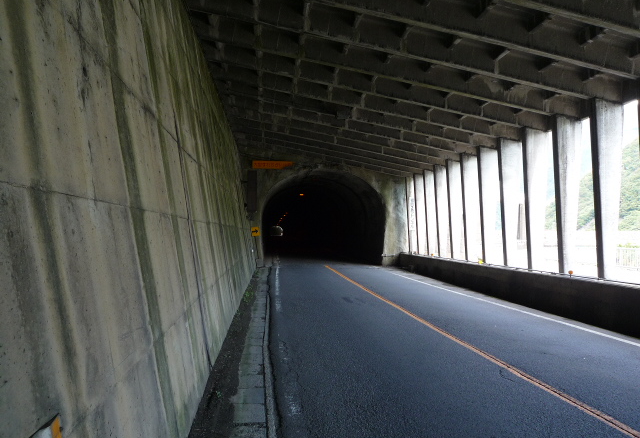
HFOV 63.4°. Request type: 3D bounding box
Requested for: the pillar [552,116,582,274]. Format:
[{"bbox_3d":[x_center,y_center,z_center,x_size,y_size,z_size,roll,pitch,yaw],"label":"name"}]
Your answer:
[{"bbox_3d":[5.406,-0.537,11.282,0.540,3.471,0.212,0,-2,-6],"label":"pillar"}]

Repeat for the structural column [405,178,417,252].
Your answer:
[{"bbox_3d":[4.218,-0.175,23.533,0.540,3.471,0.212,0,-2,-6],"label":"structural column"}]

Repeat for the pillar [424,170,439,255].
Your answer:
[{"bbox_3d":[4.482,-0.255,20.811,0.540,3.471,0.212,0,-2,-6],"label":"pillar"}]

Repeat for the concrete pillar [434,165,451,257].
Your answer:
[{"bbox_3d":[4.614,-0.296,19.449,0.540,3.471,0.212,0,-2,-6],"label":"concrete pillar"}]

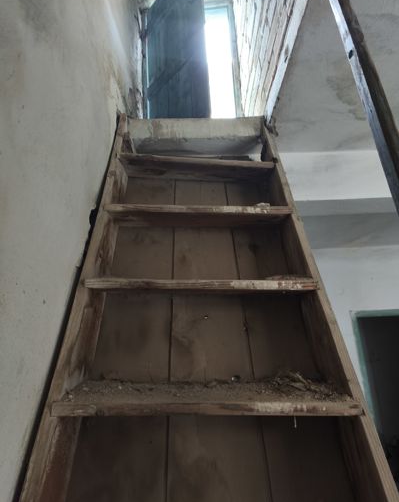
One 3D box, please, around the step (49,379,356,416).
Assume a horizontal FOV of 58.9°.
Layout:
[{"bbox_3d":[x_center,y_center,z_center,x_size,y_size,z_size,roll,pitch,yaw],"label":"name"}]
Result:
[{"bbox_3d":[0.015,0.336,0.798,0.630,0.029,0.165,1,-10,-1],"label":"step"}]

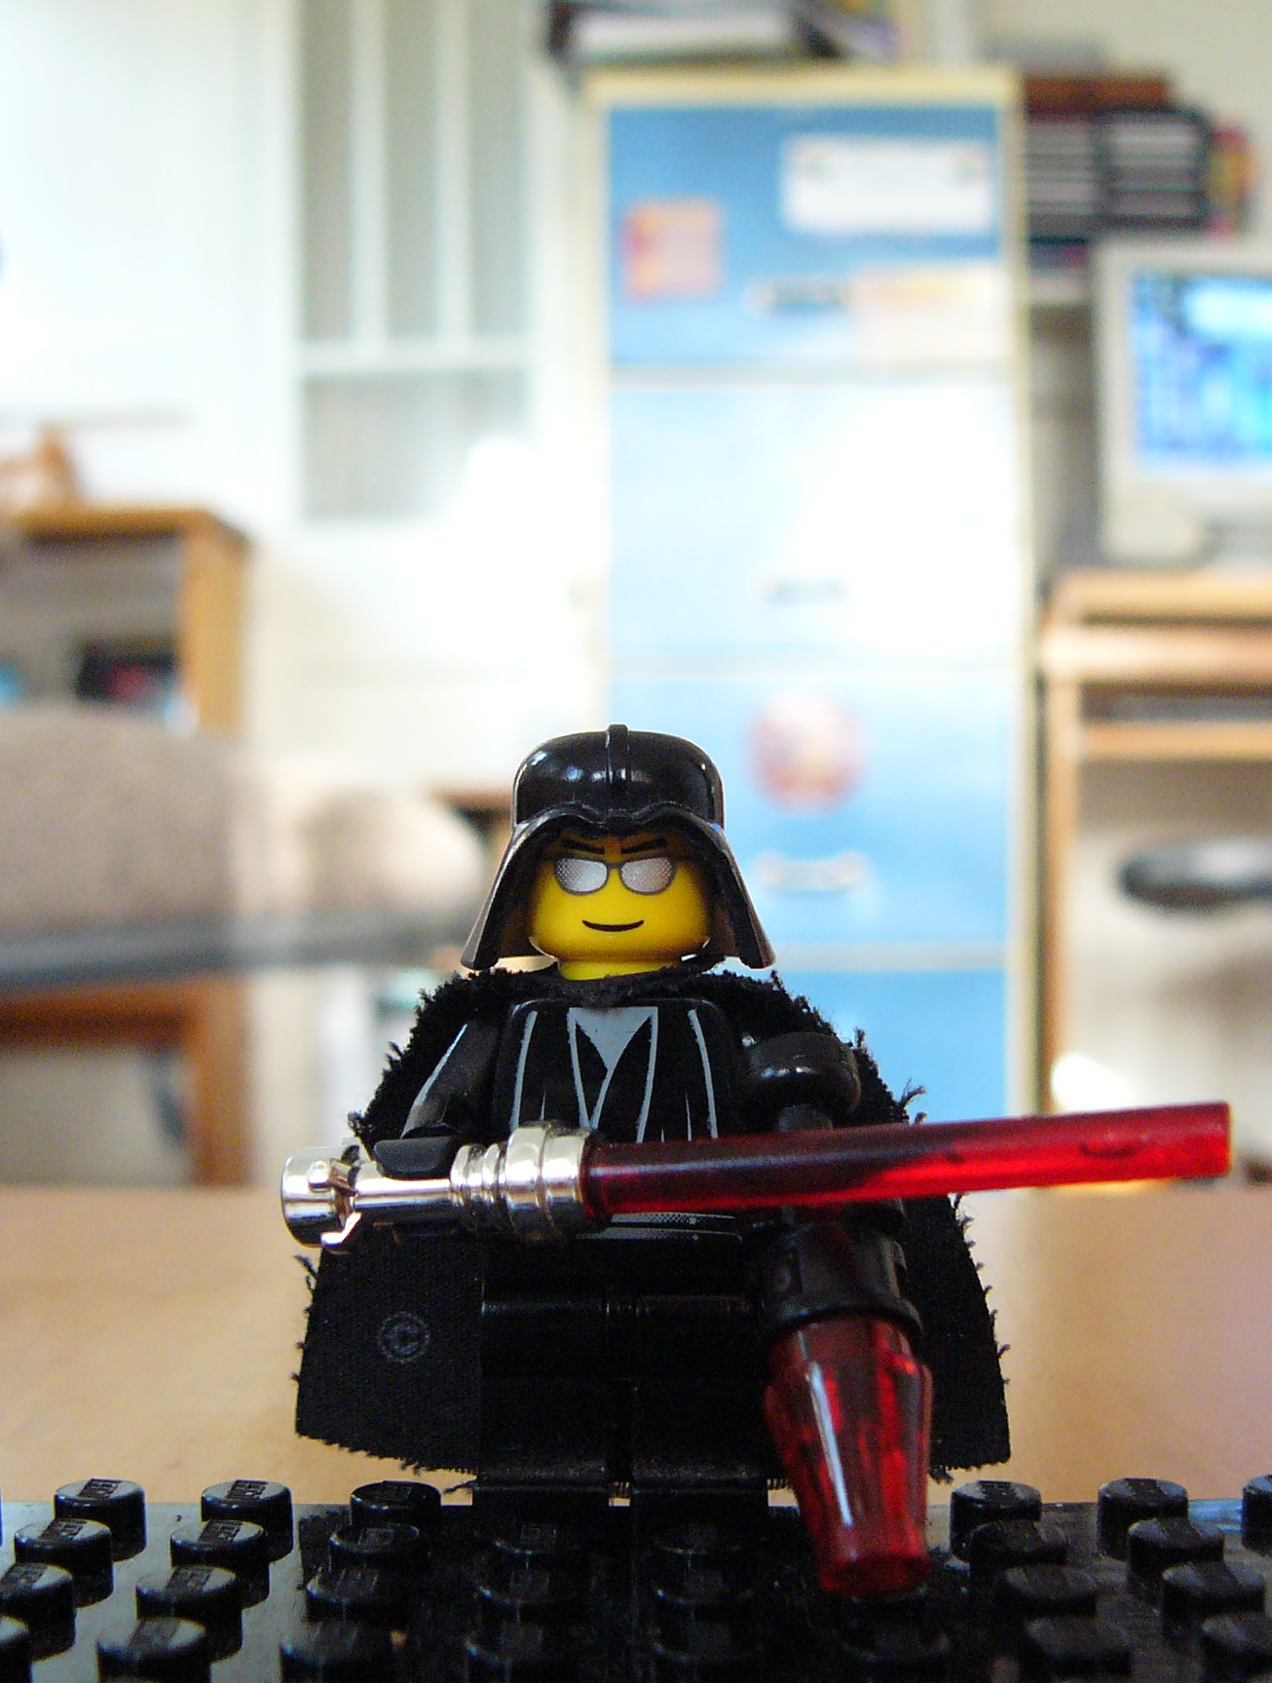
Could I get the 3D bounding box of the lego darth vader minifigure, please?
[{"bbox_3d":[0.001,0.015,0.122,0.039,0.043,0.029,0,-1,0],"label":"lego darth vader minifigure"}]

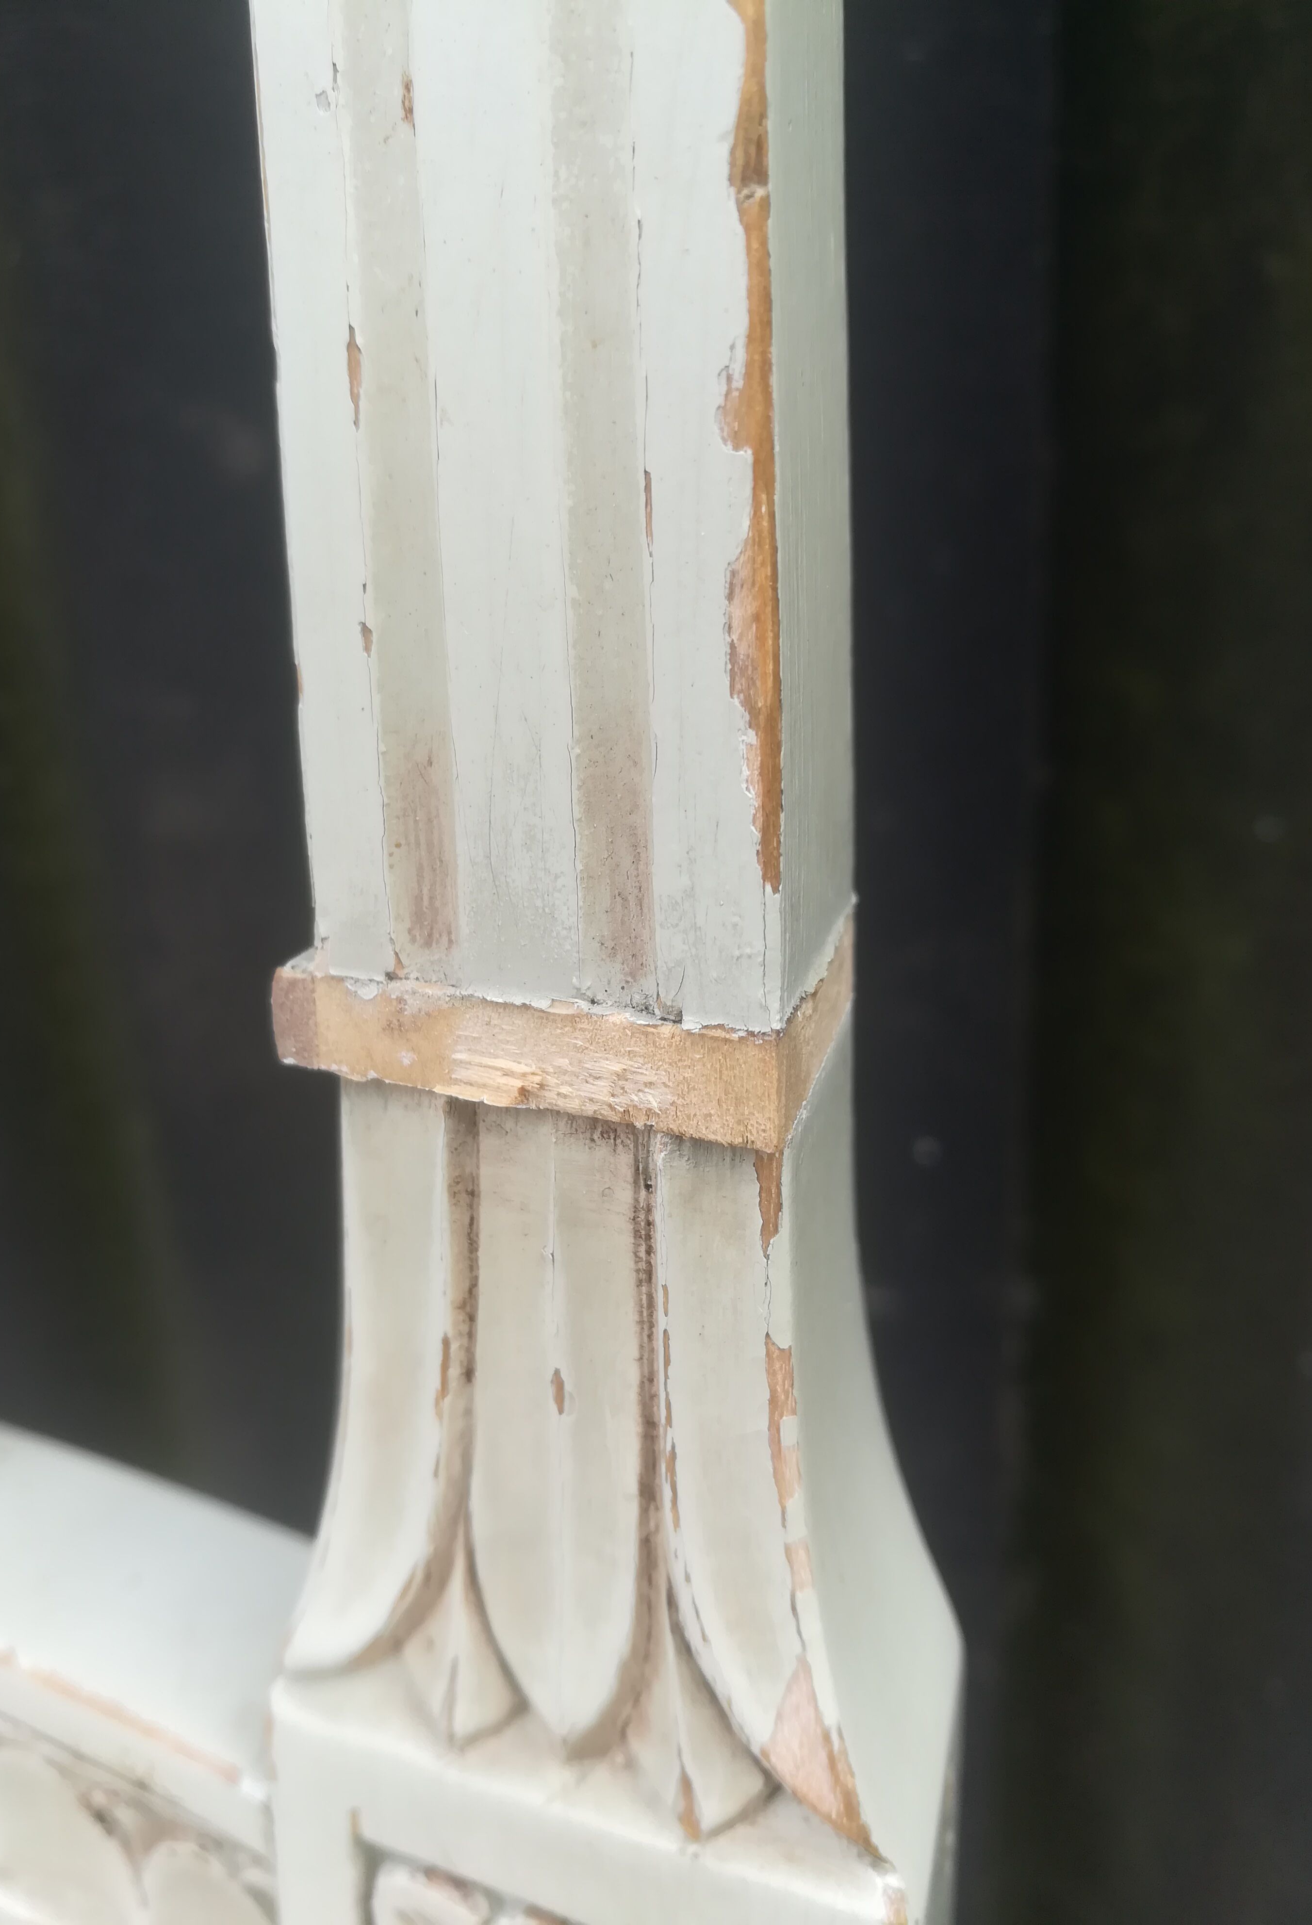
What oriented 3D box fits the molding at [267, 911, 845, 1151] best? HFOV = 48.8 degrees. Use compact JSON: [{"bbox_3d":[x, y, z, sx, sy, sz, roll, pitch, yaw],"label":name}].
[{"bbox_3d":[-0.008,0.002,0.155,0.052,0.012,0.036,7,24,17],"label":"molding"}]

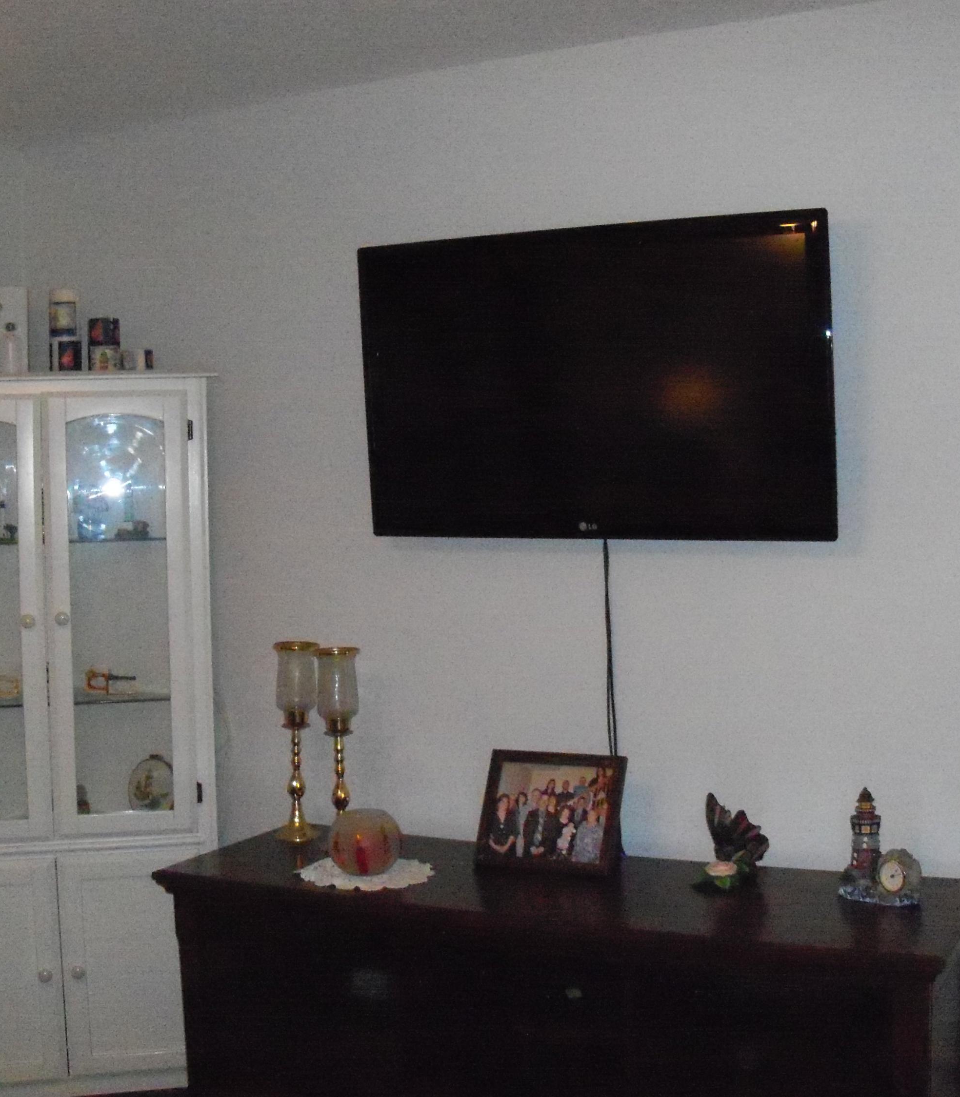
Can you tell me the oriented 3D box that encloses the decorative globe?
[{"bbox_3d":[-0.226,0.584,2.930,0.145,0.118,0.145,-1,2,0],"label":"decorative globe"}]

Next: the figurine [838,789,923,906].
[{"bbox_3d":[0.711,0.528,2.630,0.135,0.190,0.085,0,2,40],"label":"figurine"}]

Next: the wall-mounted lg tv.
[{"bbox_3d":[0.222,-0.334,3.008,1.020,0.625,0.075,1,9,27],"label":"wall-mounted lg tv"}]

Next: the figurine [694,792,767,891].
[{"bbox_3d":[0.476,0.548,2.785,0.128,0.165,0.090,-1,2,26],"label":"figurine"}]

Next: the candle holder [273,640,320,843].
[{"bbox_3d":[-0.404,0.422,3.250,0.102,0.425,0.102,-1,2,0],"label":"candle holder"}]

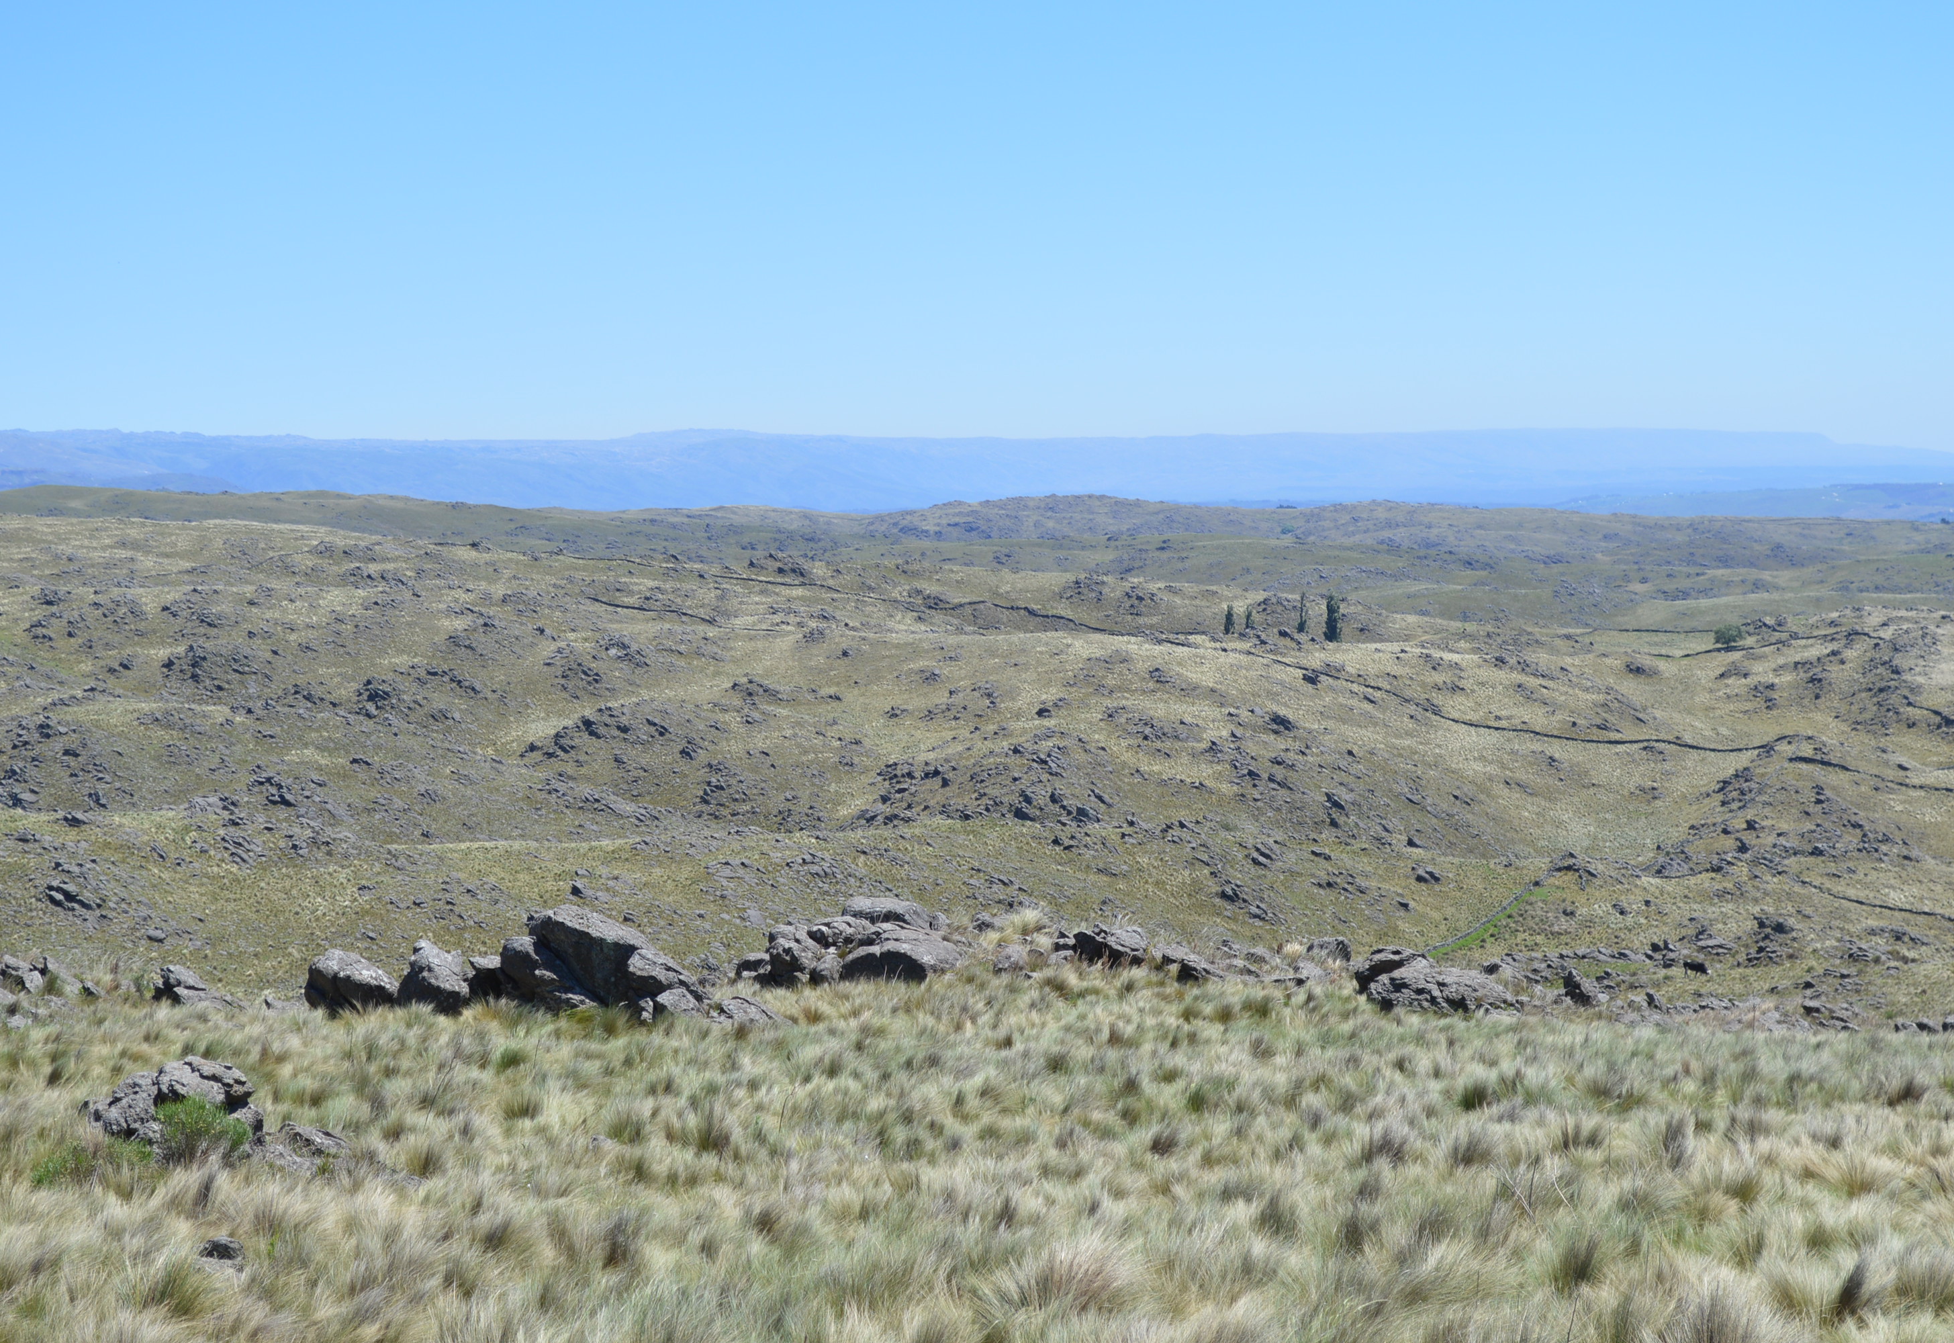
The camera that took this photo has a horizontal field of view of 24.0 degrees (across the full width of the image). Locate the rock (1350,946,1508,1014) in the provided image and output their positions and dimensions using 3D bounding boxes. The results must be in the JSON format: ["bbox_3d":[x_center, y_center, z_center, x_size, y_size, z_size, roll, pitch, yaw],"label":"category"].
[{"bbox_3d":[5.043,3.440,51.000,1.733,0.714,1.213,0,3,0],"label":"rock"}]

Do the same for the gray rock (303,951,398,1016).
[{"bbox_3d":[-6.747,3.347,49.500,0.983,0.690,0.835,0,3,0],"label":"gray rock"}]

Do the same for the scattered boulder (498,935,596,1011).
[{"bbox_3d":[-4.631,3.254,49.500,1.033,0.812,0.878,0,3,0],"label":"scattered boulder"}]

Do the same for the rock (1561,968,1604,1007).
[{"bbox_3d":[7.637,4.002,58.000,0.546,0.495,0.546,0,3,0],"label":"rock"}]

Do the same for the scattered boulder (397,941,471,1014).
[{"bbox_3d":[-5.787,3.271,49.000,0.775,0.774,0.736,0,3,0],"label":"scattered boulder"}]

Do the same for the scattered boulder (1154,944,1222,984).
[{"bbox_3d":[2.580,3.588,56.500,0.817,0.479,0.613,0,3,0],"label":"scattered boulder"}]

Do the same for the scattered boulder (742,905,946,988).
[{"bbox_3d":[-1.615,3.354,56.000,2.431,0.967,1.750,0,3,0],"label":"scattered boulder"}]

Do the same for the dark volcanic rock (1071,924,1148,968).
[{"bbox_3d":[1.707,3.494,58.500,0.964,0.534,0.723,0,3,0],"label":"dark volcanic rock"}]

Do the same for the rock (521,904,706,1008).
[{"bbox_3d":[-3.940,3.098,50.000,1.884,1.087,1.319,0,3,0],"label":"rock"}]

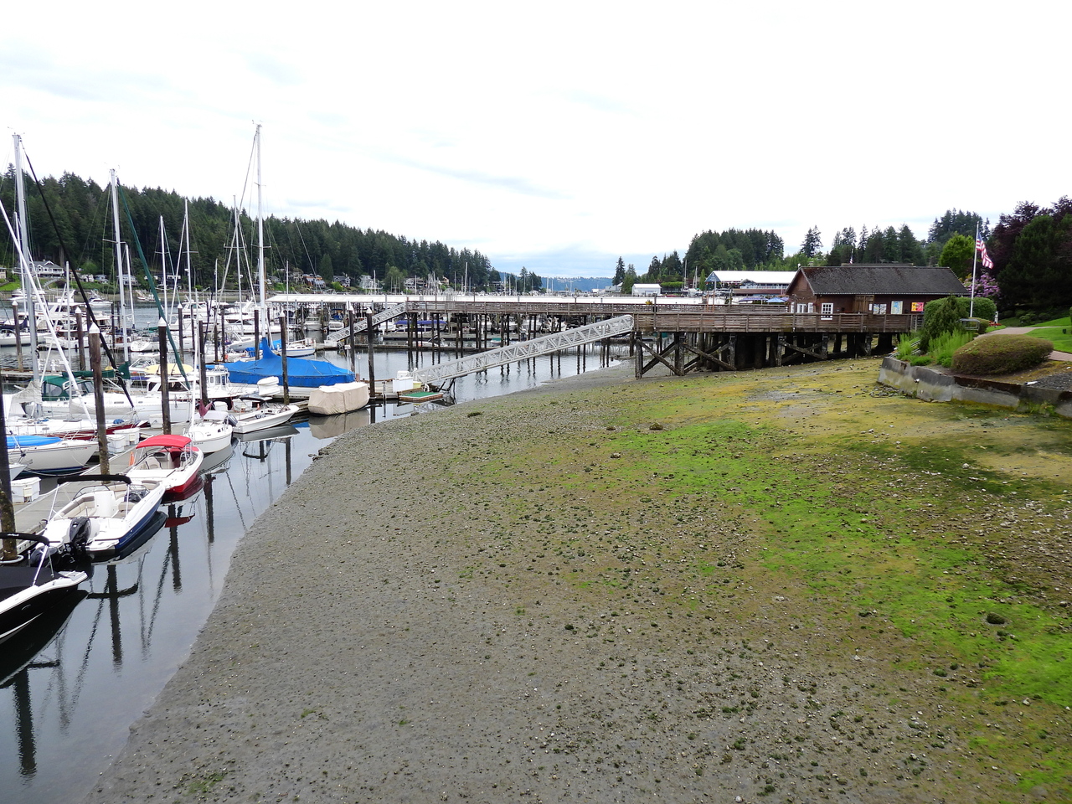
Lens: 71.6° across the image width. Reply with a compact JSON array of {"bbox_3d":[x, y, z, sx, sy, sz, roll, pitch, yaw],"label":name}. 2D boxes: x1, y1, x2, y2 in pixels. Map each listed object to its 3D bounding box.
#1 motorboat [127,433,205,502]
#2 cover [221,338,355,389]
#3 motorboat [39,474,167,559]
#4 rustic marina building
[{"bbox_3d":[-15.400,2.639,31.980,2.400,2.200,5.600,0,9,-1],"label":"motorboat"},{"bbox_3d":[-19.666,-2.859,57.358,11.300,3.600,3.600,0,9,2],"label":"cover"},{"bbox_3d":[-14.350,3.579,25.903,2.550,2.250,6.300,0,9,-2],"label":"motorboat"},{"bbox_3d":[28.200,-8.796,61.984,12.600,4.900,6.100,0,9,-2],"label":"rustic marina building"}]

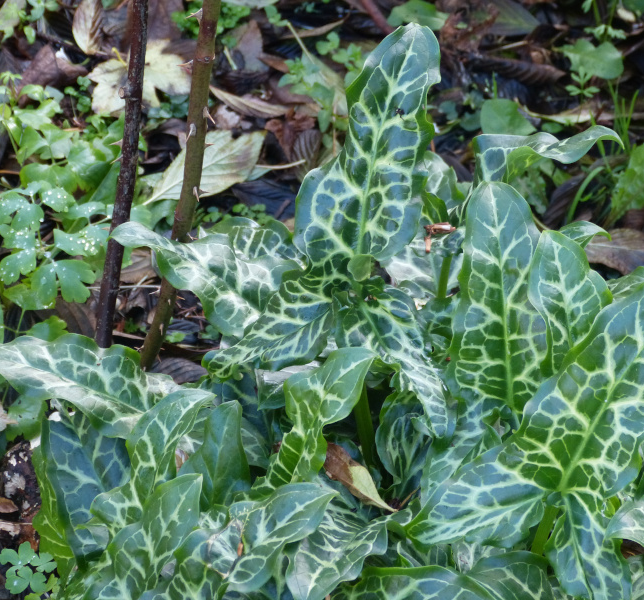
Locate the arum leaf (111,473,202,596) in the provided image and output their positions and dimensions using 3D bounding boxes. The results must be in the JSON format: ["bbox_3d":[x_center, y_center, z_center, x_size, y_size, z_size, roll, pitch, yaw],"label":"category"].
[{"bbox_3d":[-0.103,0.145,1.880,0.045,0.032,0.080,26,78,12],"label":"arum leaf"}]

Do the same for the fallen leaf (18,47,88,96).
[{"bbox_3d":[-0.204,-0.174,2.320,0.053,0.022,0.035,0,35,0],"label":"fallen leaf"}]

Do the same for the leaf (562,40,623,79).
[{"bbox_3d":[0.220,-0.196,2.480,0.050,0.015,0.040,3,51,3],"label":"leaf"}]

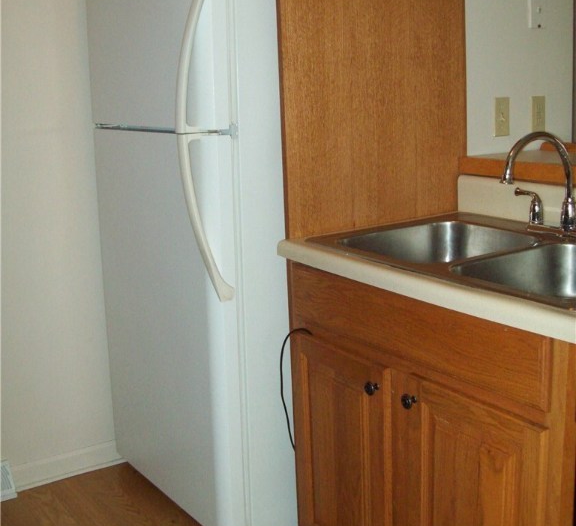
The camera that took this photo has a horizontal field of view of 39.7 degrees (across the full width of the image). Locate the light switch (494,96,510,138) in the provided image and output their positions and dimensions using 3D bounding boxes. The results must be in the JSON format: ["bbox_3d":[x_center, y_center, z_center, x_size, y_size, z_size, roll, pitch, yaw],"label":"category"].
[{"bbox_3d":[0.649,-0.437,2.397,0.070,0.114,0.015,-8,13,-29],"label":"light switch"}]

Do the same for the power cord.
[{"bbox_3d":[0.020,0.340,2.075,0.050,0.355,0.105,-8,13,-29],"label":"power cord"}]

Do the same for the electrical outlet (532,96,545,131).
[{"bbox_3d":[0.779,-0.459,2.472,0.070,0.114,0.010,-8,13,-29],"label":"electrical outlet"}]

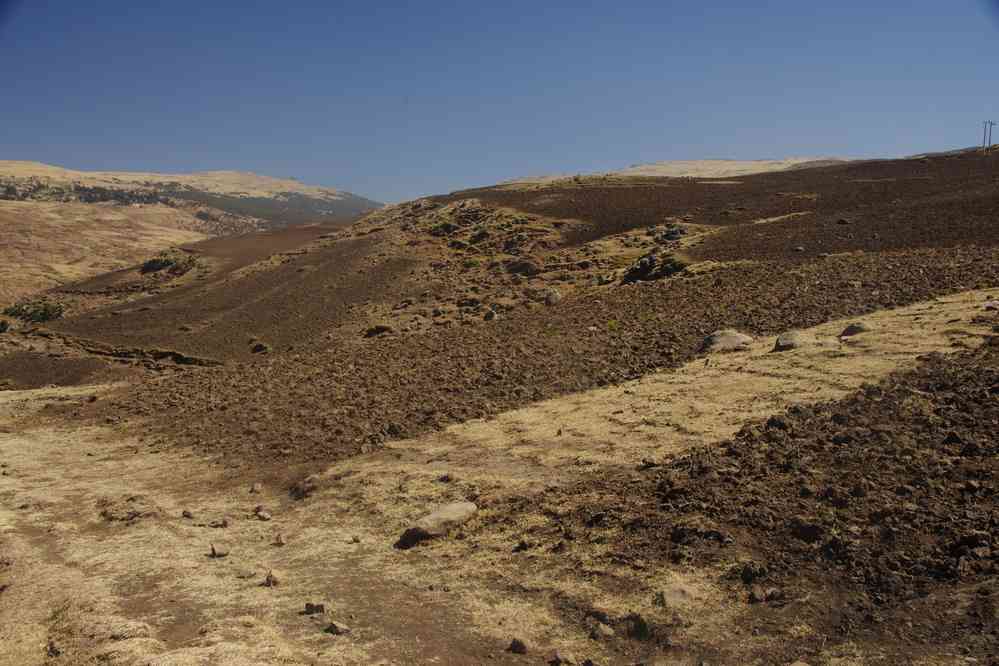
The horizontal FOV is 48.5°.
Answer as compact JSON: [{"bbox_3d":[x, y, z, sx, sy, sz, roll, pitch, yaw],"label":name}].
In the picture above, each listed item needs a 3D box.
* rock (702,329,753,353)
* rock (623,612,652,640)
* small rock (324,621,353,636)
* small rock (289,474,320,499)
[{"bbox_3d":[4.220,0.139,20.500,0.900,0.400,0.650,0,3,0],"label":"rock"},{"bbox_3d":[0.634,1.349,5.100,0.135,0.115,0.120,0,3,0],"label":"rock"},{"bbox_3d":[-0.769,1.411,5.300,0.132,0.068,0.105,0,3,0],"label":"small rock"},{"bbox_3d":[-1.626,1.295,9.300,0.250,0.180,0.210,0,3,0],"label":"small rock"}]

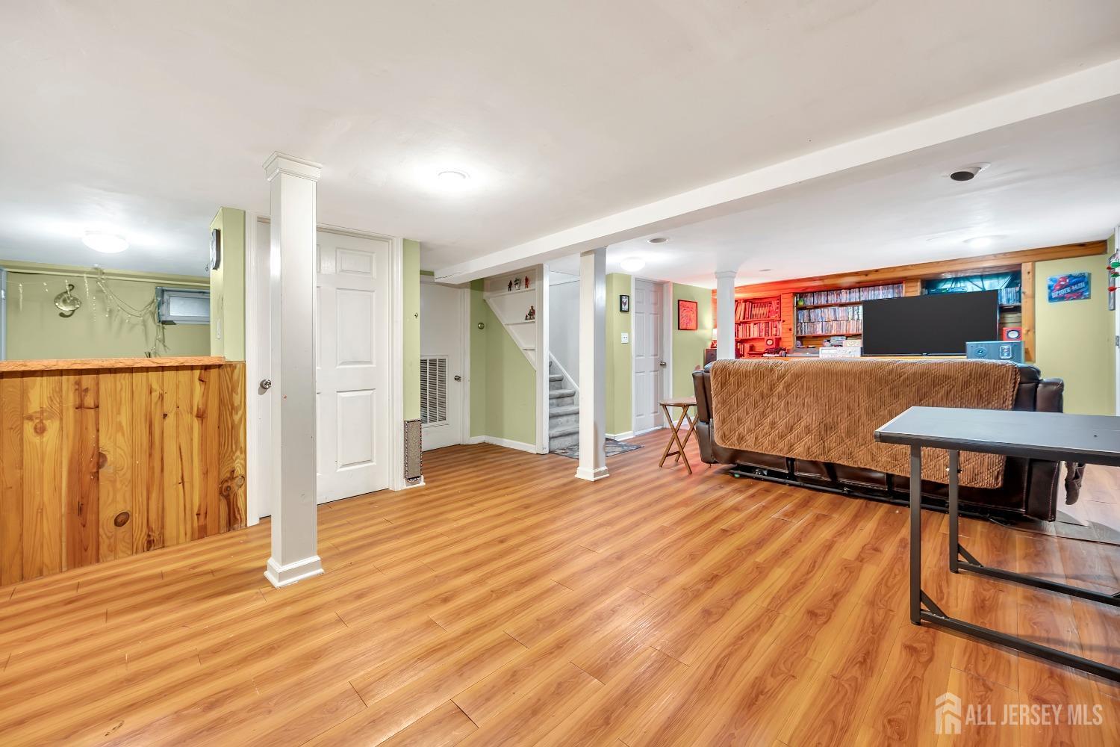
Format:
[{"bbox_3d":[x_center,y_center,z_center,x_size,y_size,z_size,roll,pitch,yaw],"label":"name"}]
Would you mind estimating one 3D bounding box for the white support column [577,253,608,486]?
[{"bbox_3d":[0.292,-0.070,3.900,0.220,1.990,0.220,2,2,45],"label":"white support column"}]

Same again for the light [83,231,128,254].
[{"bbox_3d":[-3.738,-1.070,3.580,0.270,0.100,0.270,2,2,45],"label":"light"}]

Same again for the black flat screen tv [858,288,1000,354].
[{"bbox_3d":[4.210,-0.545,5.030,1.205,0.690,0.070,2,2,45],"label":"black flat screen tv"}]

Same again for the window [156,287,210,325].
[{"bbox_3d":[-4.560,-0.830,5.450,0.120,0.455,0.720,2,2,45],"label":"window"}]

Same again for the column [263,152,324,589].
[{"bbox_3d":[-1.376,-0.016,2.250,0.220,2.100,0.220,2,2,45],"label":"column"}]

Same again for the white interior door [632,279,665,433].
[{"bbox_3d":[1.220,-0.238,5.880,0.050,2.030,0.710,2,2,45],"label":"white interior door"}]

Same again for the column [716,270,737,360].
[{"bbox_3d":[2.195,-0.275,5.750,0.220,2.100,0.220,2,2,45],"label":"column"}]

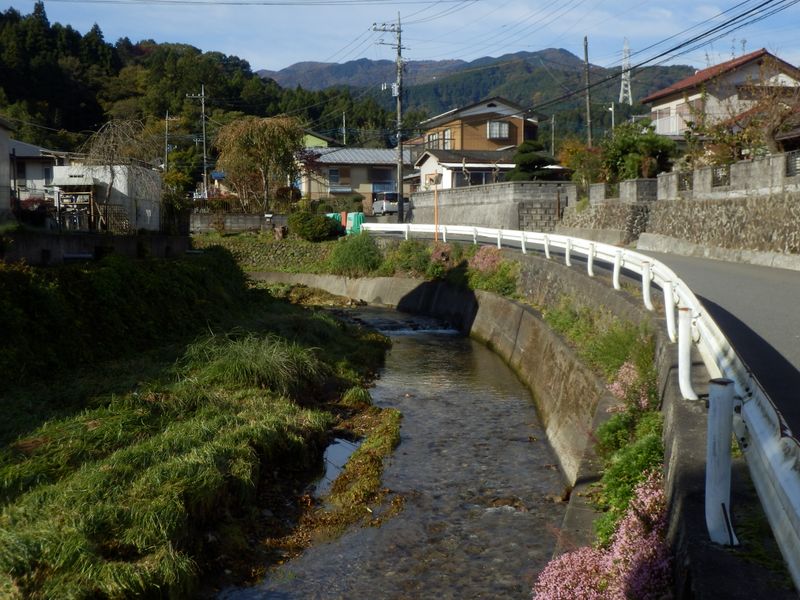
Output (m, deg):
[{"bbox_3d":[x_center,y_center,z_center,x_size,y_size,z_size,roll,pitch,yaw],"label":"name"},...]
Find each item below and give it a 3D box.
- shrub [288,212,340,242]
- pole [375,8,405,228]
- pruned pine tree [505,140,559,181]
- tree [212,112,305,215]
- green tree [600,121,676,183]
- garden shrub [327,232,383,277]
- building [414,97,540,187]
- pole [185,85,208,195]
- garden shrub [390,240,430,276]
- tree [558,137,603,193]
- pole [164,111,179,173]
[{"bbox_3d":[-4.183,-3.579,57.000,2.600,1.500,2.200,0,4,0],"label":"shrub"},{"bbox_3d":[-0.560,-9.570,63.000,1.650,11.300,0.700,-1,3,-15],"label":"pole"},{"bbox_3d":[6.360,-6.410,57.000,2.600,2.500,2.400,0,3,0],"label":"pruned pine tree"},{"bbox_3d":[-7.990,-7.760,67.000,5.100,5.600,4.900,0,3,0],"label":"tree"},{"bbox_3d":[10.320,-6.170,51.000,3.300,3.200,3.100,0,3,0],"label":"green tree"},{"bbox_3d":[-2.050,-2.050,53.000,2.500,2.000,2.300,0,3,0],"label":"garden shrub"},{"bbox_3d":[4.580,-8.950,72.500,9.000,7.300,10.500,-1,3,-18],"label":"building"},{"bbox_3d":[-16.838,-13.096,98.000,1.650,9.800,0.450,-2,4,-20],"label":"pole"},{"bbox_3d":[0.454,-1.774,51.000,1.750,1.550,1.550,0,4,0],"label":"garden shrub"},{"bbox_3d":[8.440,-6.200,54.500,2.300,2.700,2.200,0,3,0],"label":"tree"},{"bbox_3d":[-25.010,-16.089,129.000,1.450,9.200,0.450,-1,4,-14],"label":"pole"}]

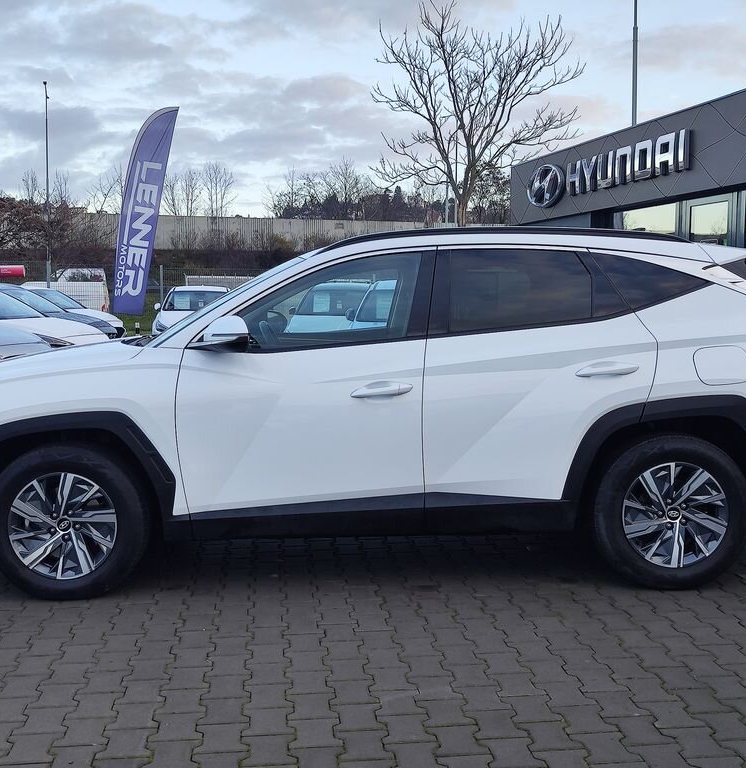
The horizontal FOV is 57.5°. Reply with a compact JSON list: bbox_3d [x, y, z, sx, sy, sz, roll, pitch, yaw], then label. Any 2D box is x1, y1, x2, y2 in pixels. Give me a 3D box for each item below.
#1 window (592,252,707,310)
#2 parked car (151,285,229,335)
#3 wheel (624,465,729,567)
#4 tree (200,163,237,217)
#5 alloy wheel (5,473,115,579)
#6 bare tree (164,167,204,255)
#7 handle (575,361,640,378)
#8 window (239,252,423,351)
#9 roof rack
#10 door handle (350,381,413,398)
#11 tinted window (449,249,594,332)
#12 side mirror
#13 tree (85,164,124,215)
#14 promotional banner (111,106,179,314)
[{"bbox_3d":[1.256,-0.466,3.090,0.510,0.260,0.080,1,-15,-8],"label":"window"},{"bbox_3d":[-3.634,-1.353,14.500,1.780,1.470,4.100,-2,6,-14],"label":"parked car"},{"bbox_3d":[1.345,0.578,3.105,0.470,0.470,0.170,-1,5,-2],"label":"wheel"},{"bbox_3d":[-10.445,-11.865,46.000,2.570,6.220,2.570,-1,7,0],"label":"tree"},{"bbox_3d":[-1.343,0.604,3.026,0.465,0.465,0.190,-1,7,-1],"label":"alloy wheel"},{"bbox_3d":[-12.744,-11.595,46.000,2.840,5.950,2.840,-1,7,0],"label":"bare tree"},{"bbox_3d":[1.015,-0.063,2.945,0.272,0.075,0.055,-1,5,-2],"label":"handle"},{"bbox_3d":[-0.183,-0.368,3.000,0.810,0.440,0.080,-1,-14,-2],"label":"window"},{"bbox_3d":[0.609,-0.668,3.156,1.780,0.120,0.080,-1,7,-1],"label":"roof rack"},{"bbox_3d":[0.038,0.020,2.895,0.265,0.060,0.055,-1,7,-1],"label":"door handle"},{"bbox_3d":[0.646,-0.418,2.995,0.670,0.385,0.040,-1,-16,-1],"label":"tinted window"},{"bbox_3d":[-0.612,-0.205,2.788,0.220,0.165,0.240,-1,7,-1],"label":"side mirror"},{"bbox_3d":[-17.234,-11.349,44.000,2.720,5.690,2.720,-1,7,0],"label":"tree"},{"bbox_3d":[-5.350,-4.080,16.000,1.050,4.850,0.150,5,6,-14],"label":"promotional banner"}]

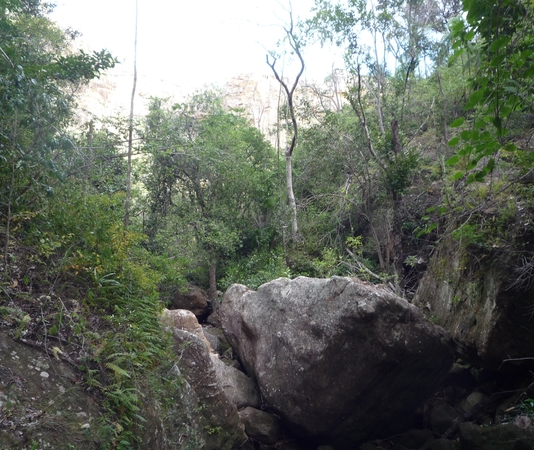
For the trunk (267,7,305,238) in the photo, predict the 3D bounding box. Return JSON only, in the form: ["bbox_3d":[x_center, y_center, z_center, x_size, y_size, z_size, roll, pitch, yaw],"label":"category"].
[{"bbox_3d":[0.662,-3.524,15.500,1.400,8.300,1.200,0,-5,0],"label":"trunk"}]

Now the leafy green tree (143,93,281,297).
[{"bbox_3d":[-1.685,-0.894,12.700,3.700,5.700,3.500,0,-5,0],"label":"leafy green tree"}]

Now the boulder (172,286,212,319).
[{"bbox_3d":[-1.830,1.878,10.500,1.000,0.850,0.950,0,-5,0],"label":"boulder"}]

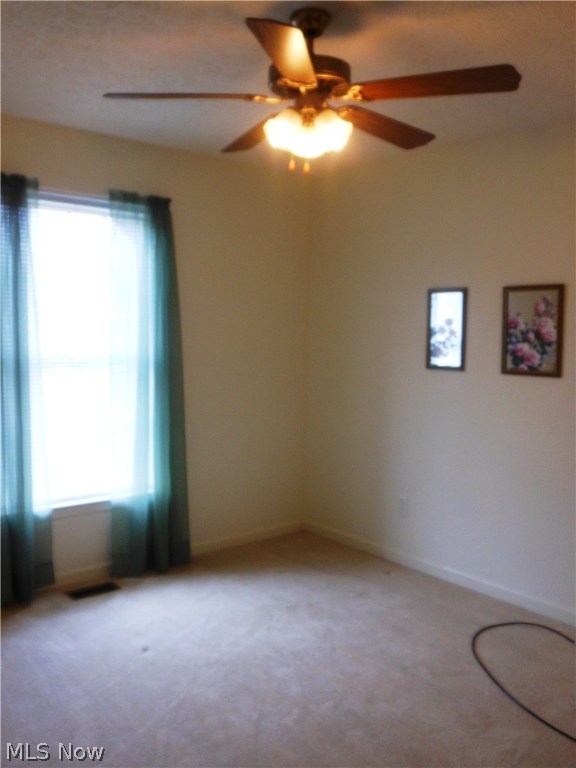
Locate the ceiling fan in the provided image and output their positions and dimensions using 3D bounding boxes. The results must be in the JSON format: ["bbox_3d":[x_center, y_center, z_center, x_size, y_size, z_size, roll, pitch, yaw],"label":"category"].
[{"bbox_3d":[0.066,-0.940,2.325,1.290,0.480,1.250,2,5,9],"label":"ceiling fan"}]

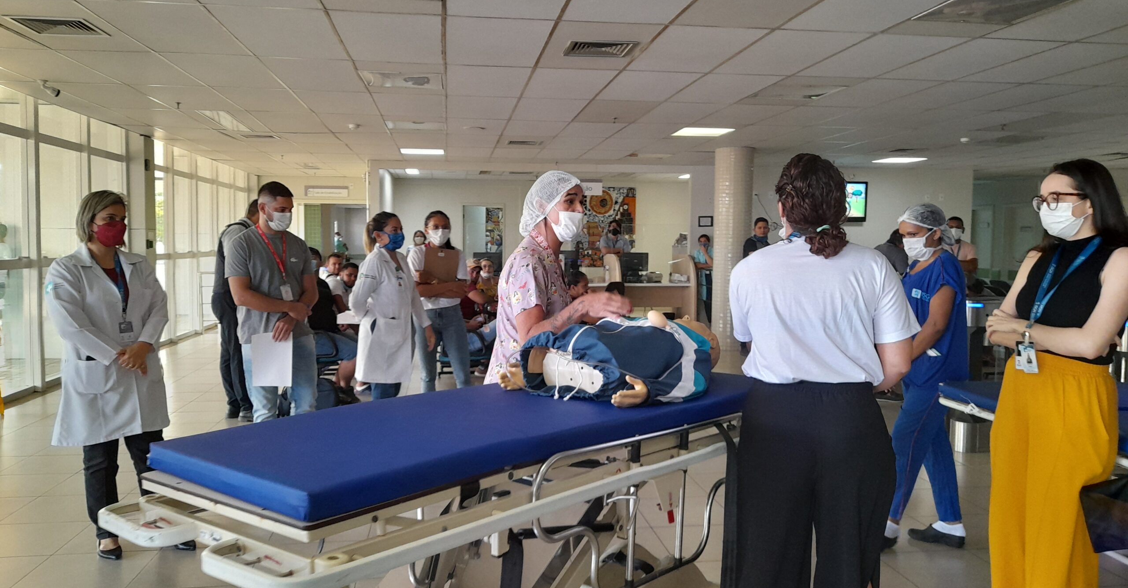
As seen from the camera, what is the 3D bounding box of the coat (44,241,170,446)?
[{"bbox_3d":[-2.010,0.219,3.580,0.330,0.850,0.510,2,4,25],"label":"coat"}]

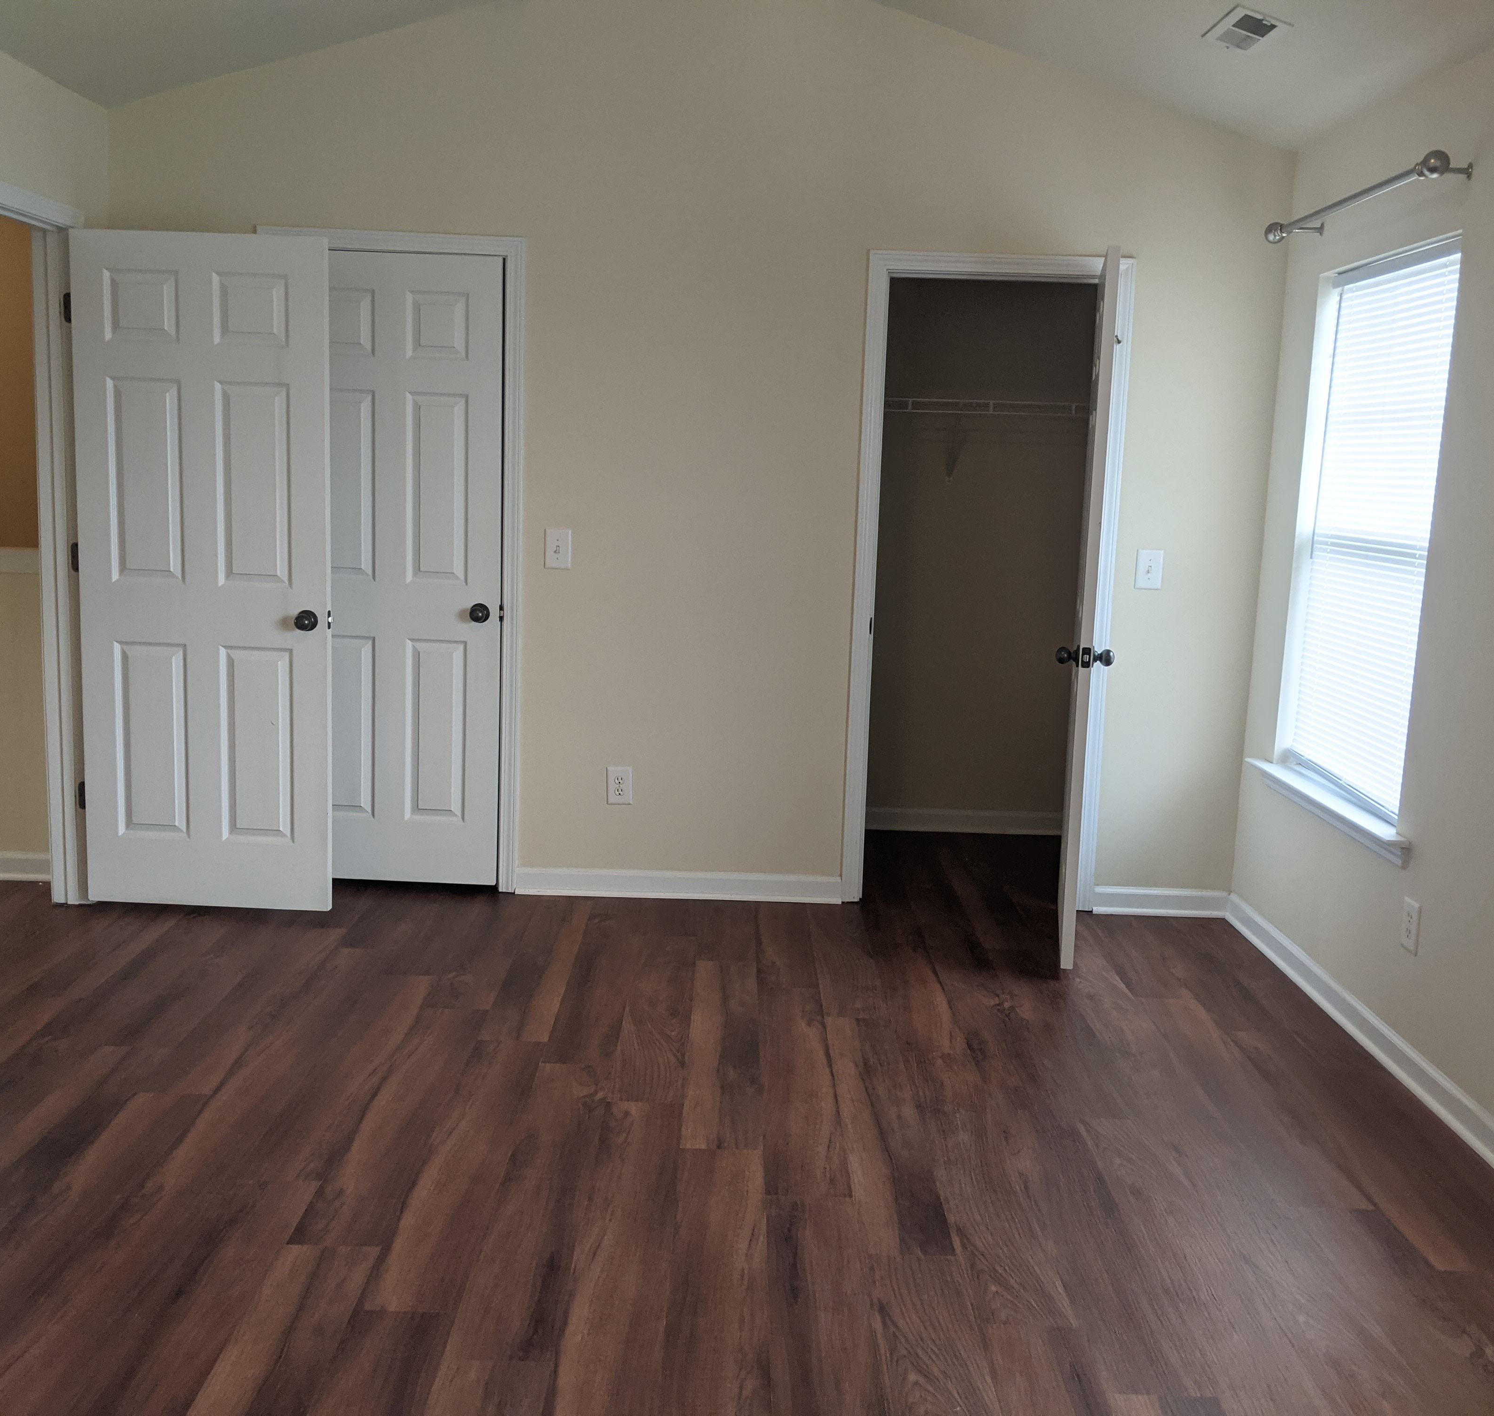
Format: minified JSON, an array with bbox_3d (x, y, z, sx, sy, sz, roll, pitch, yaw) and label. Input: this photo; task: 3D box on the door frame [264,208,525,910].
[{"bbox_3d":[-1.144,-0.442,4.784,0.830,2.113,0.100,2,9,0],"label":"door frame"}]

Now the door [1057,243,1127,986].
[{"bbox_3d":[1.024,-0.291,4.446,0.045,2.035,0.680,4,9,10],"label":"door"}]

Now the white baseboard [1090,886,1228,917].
[{"bbox_3d":[1.390,0.649,4.922,0.475,0.086,0.025,2,9,0],"label":"white baseboard"}]

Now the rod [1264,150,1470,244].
[{"bbox_3d":[1.621,-1.329,3.881,0.148,0.068,1.110,2,9,0],"label":"rod"}]

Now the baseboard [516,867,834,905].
[{"bbox_3d":[-0.225,0.596,4.909,1.083,0.086,0.025,2,9,0],"label":"baseboard"}]

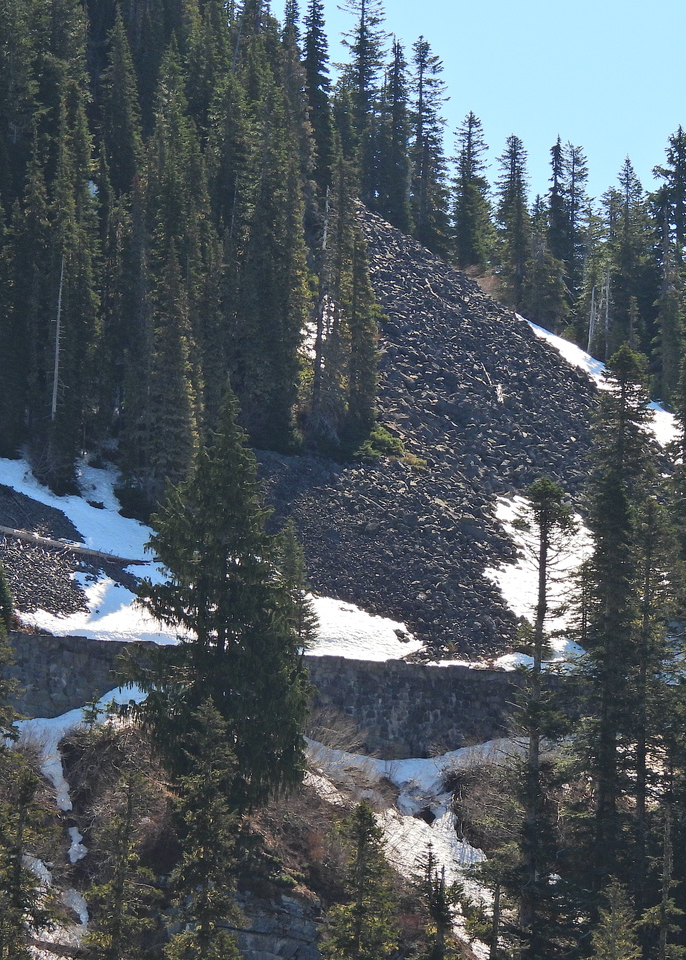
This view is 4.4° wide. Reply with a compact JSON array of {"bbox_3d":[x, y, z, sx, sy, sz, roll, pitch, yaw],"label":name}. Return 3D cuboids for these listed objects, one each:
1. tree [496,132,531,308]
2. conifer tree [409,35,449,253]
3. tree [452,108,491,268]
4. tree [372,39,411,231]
[{"bbox_3d":[10.620,-16.110,553.000,2.240,10.840,2.240,0,-3,0],"label":"tree"},{"bbox_3d":[5.360,-20.670,550.000,2.480,13.630,2.480,0,-3,0],"label":"conifer tree"},{"bbox_3d":[8.010,-18.040,553.000,2.490,9.720,2.490,0,-3,0],"label":"tree"},{"bbox_3d":[3.010,-21.410,550.000,2.480,11.900,2.480,0,-3,0],"label":"tree"}]

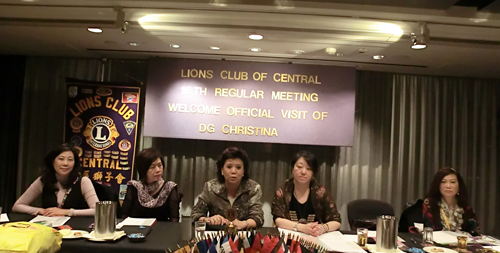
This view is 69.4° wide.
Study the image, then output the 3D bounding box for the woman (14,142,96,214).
[{"bbox_3d":[-1.354,0.729,2.621,0.580,1.220,0.720,3,-3,-2],"label":"woman"}]

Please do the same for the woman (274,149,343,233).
[{"bbox_3d":[0.375,0.793,2.477,0.480,1.240,0.720,2,-3,4],"label":"woman"}]

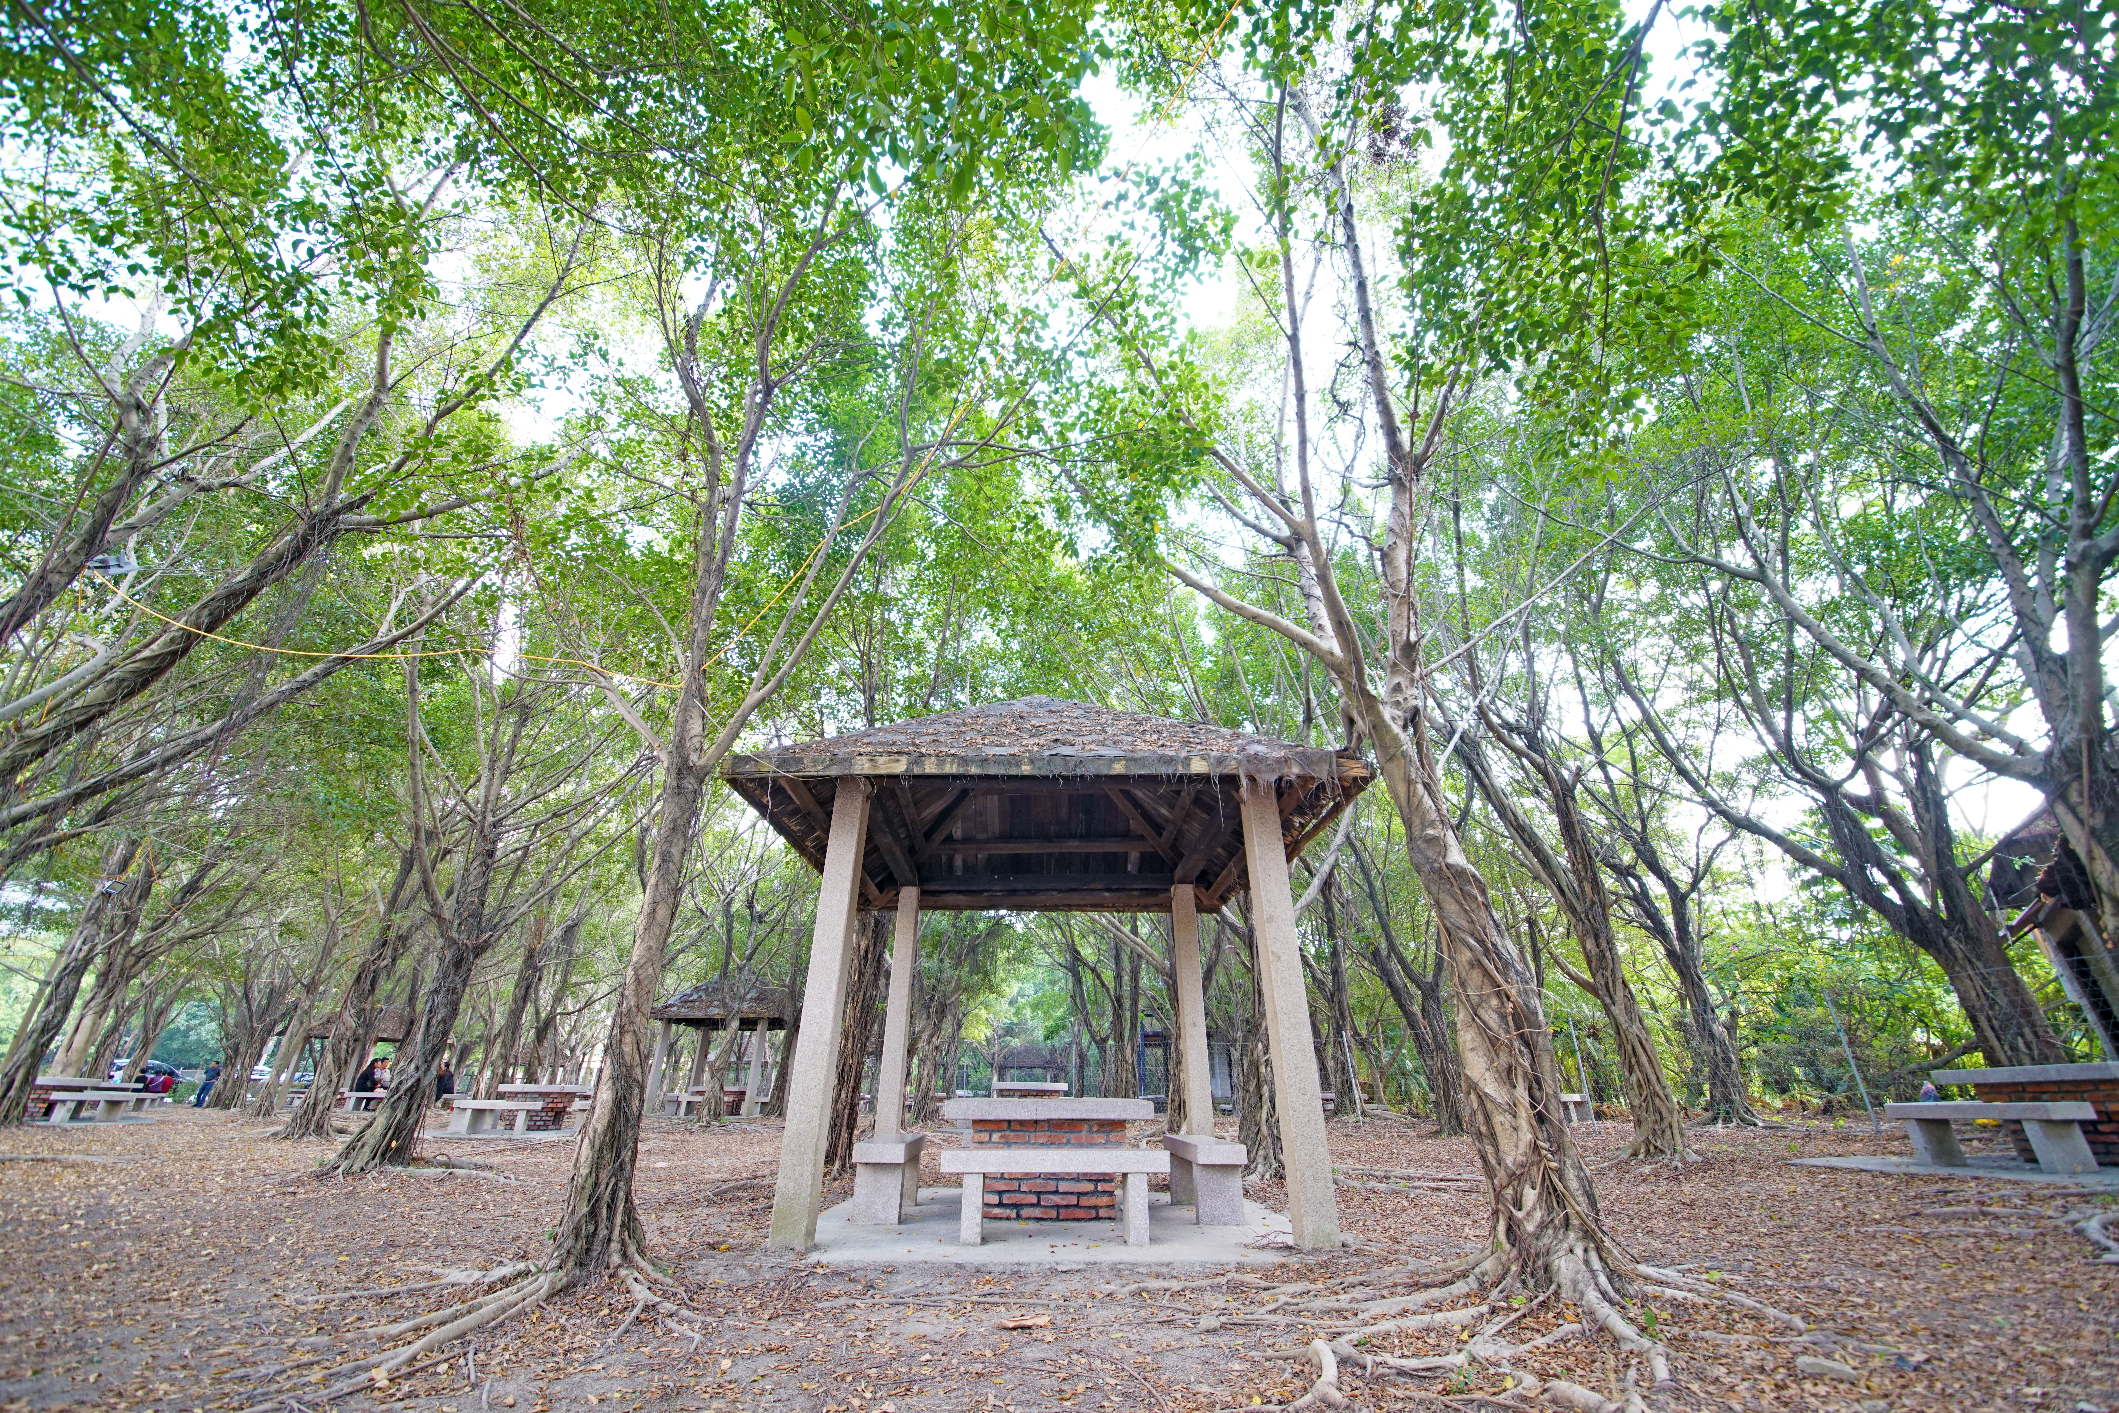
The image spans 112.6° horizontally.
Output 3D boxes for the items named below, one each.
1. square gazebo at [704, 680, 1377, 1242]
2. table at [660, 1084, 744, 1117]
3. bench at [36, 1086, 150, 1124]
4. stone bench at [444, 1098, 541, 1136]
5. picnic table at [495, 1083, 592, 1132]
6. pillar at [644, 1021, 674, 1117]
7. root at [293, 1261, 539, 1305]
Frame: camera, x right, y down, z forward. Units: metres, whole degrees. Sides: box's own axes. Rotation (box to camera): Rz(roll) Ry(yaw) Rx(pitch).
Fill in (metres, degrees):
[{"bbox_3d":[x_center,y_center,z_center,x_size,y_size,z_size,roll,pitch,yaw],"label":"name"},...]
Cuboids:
[{"bbox_3d":[-0.099,1.685,5.693,3.835,3.973,3.835,1,-28,-2],"label":"square gazebo"},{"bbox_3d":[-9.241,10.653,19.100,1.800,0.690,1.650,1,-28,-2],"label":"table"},{"bbox_3d":[-16.543,6.862,12.100,0.320,0.440,1.300,1,-28,-2],"label":"bench"},{"bbox_3d":[-8.880,6.550,11.250,1.270,0.440,0.310,1,-28,-2],"label":"stone bench"},{"bbox_3d":[-8.800,6.950,12.200,1.290,0.690,1.270,1,-28,-2],"label":"picnic table"},{"bbox_3d":[-10.411,9.422,18.400,0.190,2.350,0.190,1,-28,-2],"label":"pillar"},{"bbox_3d":[-2.774,2.483,3.040,0.200,0.080,0.850,-23,-35,36],"label":"root"}]

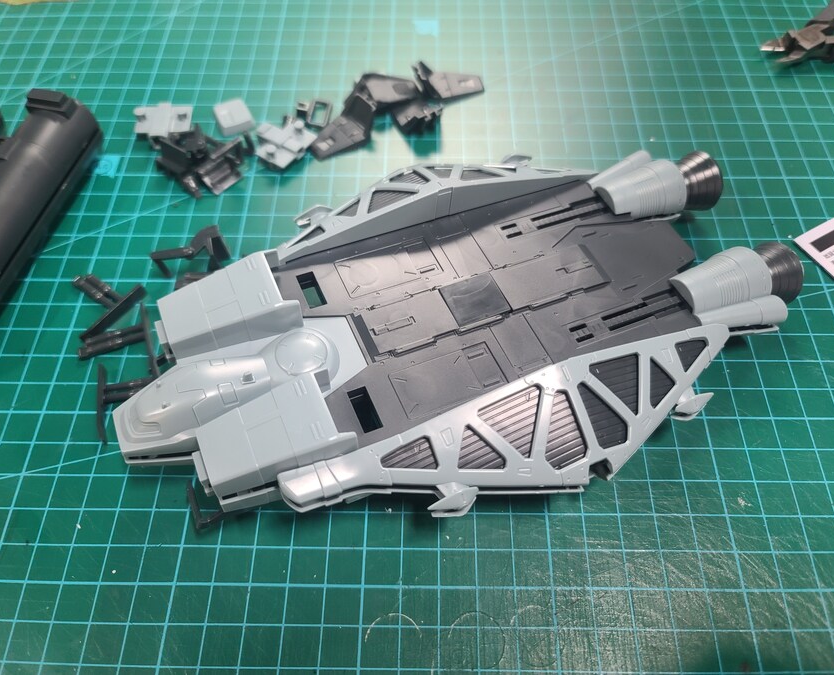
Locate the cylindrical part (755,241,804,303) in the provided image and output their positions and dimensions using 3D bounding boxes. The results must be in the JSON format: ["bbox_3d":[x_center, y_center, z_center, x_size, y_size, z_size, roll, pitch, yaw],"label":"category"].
[{"bbox_3d":[0.109,-0.018,0.203,0.012,0.020,0.020,-18,61,-10],"label":"cylindrical part"}]

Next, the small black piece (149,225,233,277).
[{"bbox_3d":[-0.077,-0.030,0.221,0.026,0.009,0.014,-12,60,-7],"label":"small black piece"}]

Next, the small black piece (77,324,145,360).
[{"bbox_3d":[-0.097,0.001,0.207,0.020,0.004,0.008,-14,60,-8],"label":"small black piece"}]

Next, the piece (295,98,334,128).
[{"bbox_3d":[-0.041,-0.090,0.261,0.013,0.005,0.013,9,60,6],"label":"piece"}]

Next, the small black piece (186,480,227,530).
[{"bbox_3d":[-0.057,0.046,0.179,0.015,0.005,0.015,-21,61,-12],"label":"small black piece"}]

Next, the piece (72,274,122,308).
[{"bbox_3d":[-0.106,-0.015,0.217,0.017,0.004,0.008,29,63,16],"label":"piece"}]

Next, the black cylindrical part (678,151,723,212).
[{"bbox_3d":[0.093,-0.052,0.224,0.012,0.020,0.020,-18,61,-10],"label":"black cylindrical part"}]

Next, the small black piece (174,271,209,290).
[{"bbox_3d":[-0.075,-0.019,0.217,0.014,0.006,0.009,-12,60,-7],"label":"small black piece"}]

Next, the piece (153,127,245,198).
[{"bbox_3d":[-0.079,-0.068,0.246,0.026,0.010,0.026,38,66,20],"label":"piece"}]

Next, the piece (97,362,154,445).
[{"bbox_3d":[-0.087,0.018,0.196,0.020,0.005,0.026,-14,60,-8],"label":"piece"}]

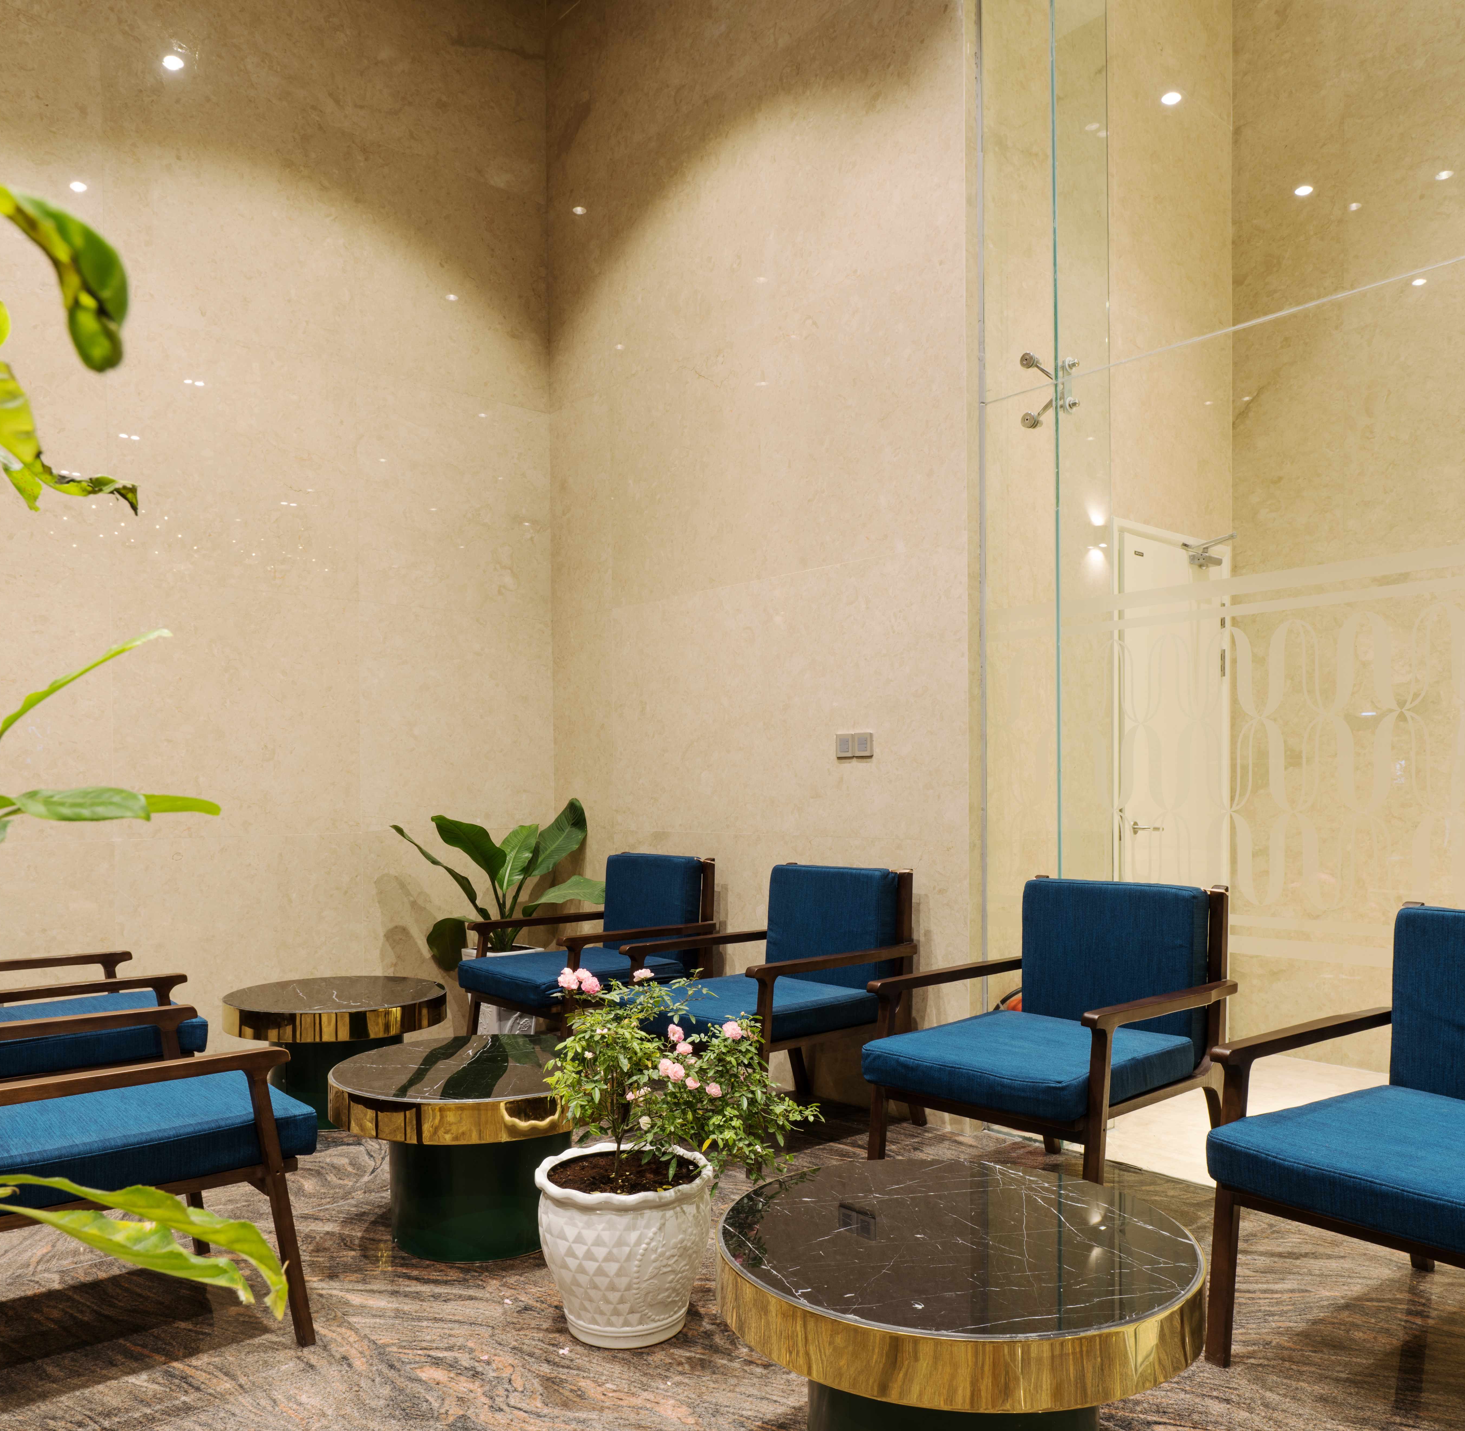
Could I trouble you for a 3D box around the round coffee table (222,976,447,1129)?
[{"bbox_3d":[-1.347,1.154,4.075,0.726,0.408,0.726,0,-3,0],"label":"round coffee table"}]

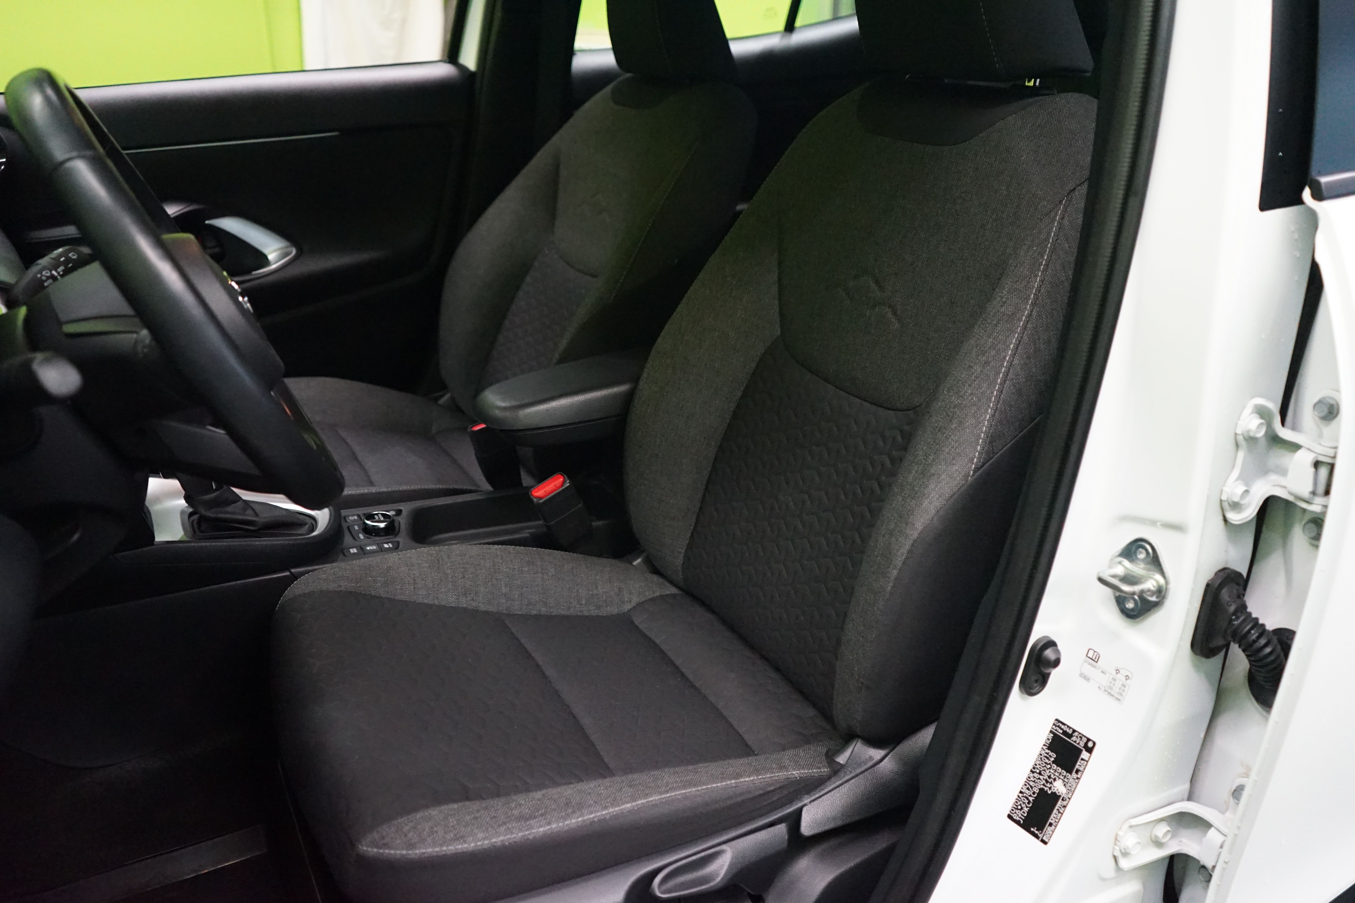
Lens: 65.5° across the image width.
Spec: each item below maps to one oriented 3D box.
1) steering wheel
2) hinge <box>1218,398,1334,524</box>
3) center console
[{"bbox_3d":[-0.371,-0.107,0.787,0.100,0.370,0.370,-34,32,-12],"label":"steering wheel"},{"bbox_3d":[0.439,0.008,0.764,0.062,0.095,0.060,-11,24,-24],"label":"hinge"},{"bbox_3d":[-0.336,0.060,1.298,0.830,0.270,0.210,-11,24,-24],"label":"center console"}]

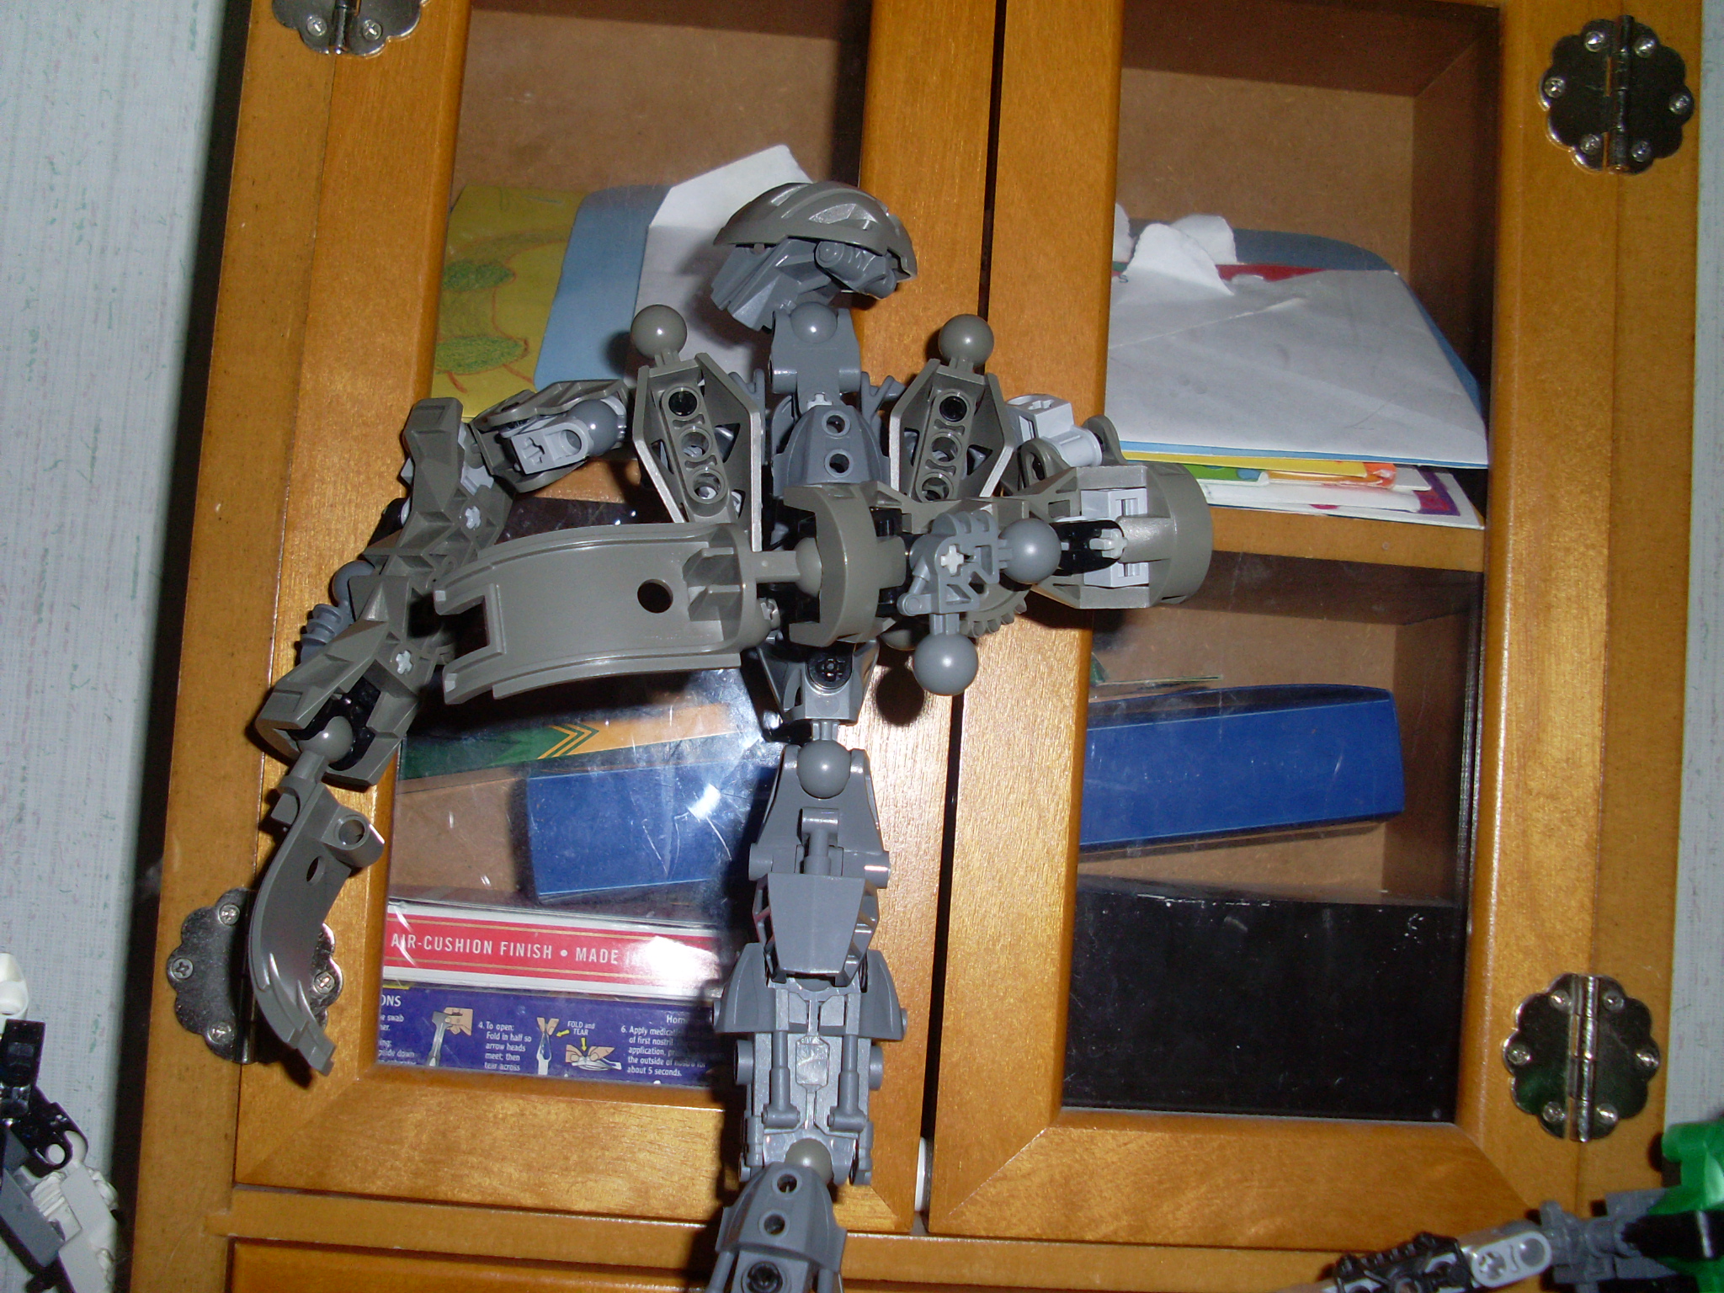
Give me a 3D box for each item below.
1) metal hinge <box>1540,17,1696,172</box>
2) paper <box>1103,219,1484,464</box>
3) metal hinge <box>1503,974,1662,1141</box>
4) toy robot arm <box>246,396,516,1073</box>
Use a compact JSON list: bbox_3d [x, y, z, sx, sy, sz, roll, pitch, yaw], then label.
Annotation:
[{"bbox_3d":[0.159,-0.116,0.397,0.034,0.034,0.004,4,-4,-2],"label":"metal hinge"},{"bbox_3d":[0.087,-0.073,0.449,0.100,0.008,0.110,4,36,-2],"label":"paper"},{"bbox_3d":[0.146,0.083,0.383,0.034,0.034,0.004,4,-4,-2],"label":"metal hinge"},{"bbox_3d":[-0.090,0.017,0.347,0.046,0.122,0.038,5,-4,-2],"label":"toy robot arm"}]

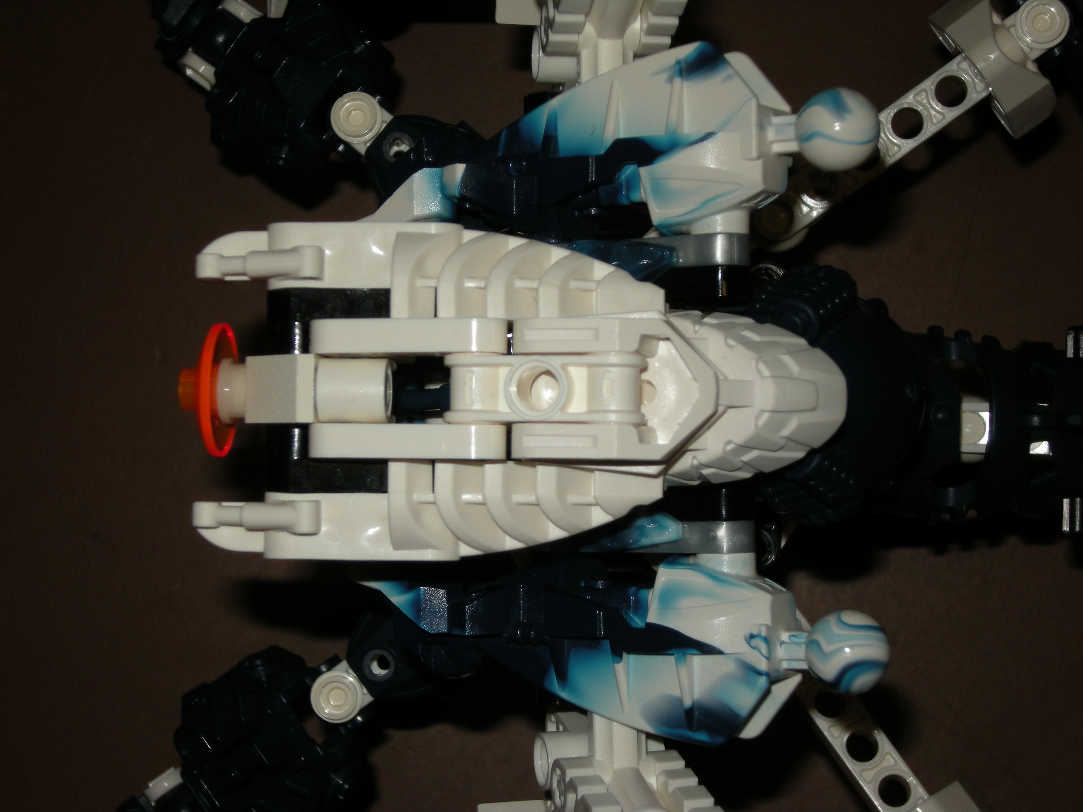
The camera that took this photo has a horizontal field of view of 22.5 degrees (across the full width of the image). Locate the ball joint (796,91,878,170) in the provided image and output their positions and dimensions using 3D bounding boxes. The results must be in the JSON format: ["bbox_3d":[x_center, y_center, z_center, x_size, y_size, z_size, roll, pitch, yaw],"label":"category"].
[{"bbox_3d":[0.036,-0.034,0.332,0.010,0.010,0.010,0,90,0],"label":"ball joint"}]

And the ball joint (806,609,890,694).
[{"bbox_3d":[0.037,0.030,0.332,0.010,0.010,0.010,0,90,0],"label":"ball joint"}]

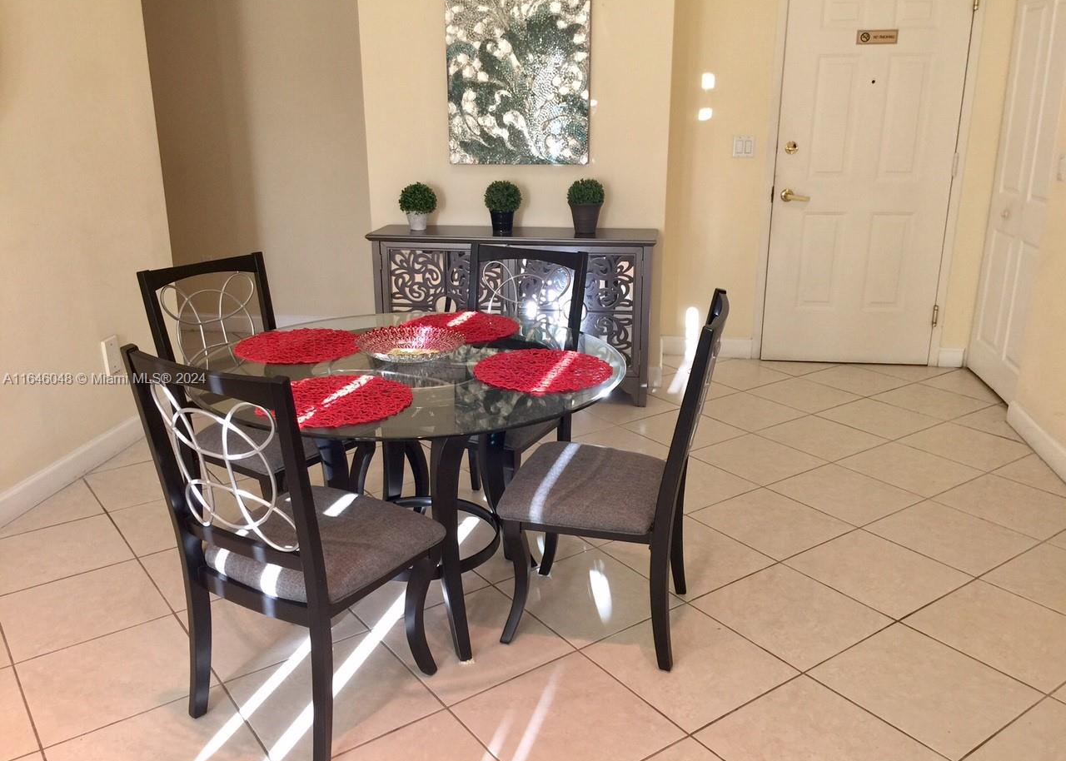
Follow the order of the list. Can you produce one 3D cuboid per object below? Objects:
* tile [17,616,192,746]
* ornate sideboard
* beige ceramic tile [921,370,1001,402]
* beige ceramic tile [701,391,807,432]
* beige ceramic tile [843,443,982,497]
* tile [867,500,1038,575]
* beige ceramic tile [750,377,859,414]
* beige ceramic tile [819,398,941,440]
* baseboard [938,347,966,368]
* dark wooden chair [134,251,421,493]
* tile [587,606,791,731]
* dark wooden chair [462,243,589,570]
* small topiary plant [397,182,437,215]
[{"bbox_3d":[-1.091,0.771,2.341,0.417,0.010,0.417,-12,21,-34],"label":"tile"},{"bbox_3d":[-0.093,-0.342,4.540,1.405,0.818,0.360,3,18,9],"label":"ornate sideboard"},{"bbox_3d":[2.316,0.029,4.663,0.417,0.010,0.417,-12,21,-34],"label":"beige ceramic tile"},{"bbox_3d":[1.028,0.152,4.290,0.417,0.010,0.417,-12,21,-34],"label":"beige ceramic tile"},{"bbox_3d":[1.509,0.352,3.589,0.411,0.010,0.411,-12,21,-34],"label":"beige ceramic tile"},{"bbox_3d":[1.457,0.544,3.120,0.420,0.010,0.420,-12,21,-34],"label":"tile"},{"bbox_3d":[1.361,0.080,4.463,0.411,0.010,0.411,-12,21,-34],"label":"beige ceramic tile"},{"bbox_3d":[1.603,0.180,4.142,0.411,0.010,0.411,-12,21,-34],"label":"beige ceramic tile"},{"bbox_3d":[2.377,-0.127,5.056,0.140,0.110,0.016,3,18,9],"label":"baseboard"},{"bbox_3d":[-0.824,0.103,2.818,0.530,0.925,0.480,10,20,28],"label":"dark wooden chair"},{"bbox_3d":[0.405,0.742,2.341,0.411,0.010,0.411,-12,21,-34],"label":"tile"},{"bbox_3d":[-0.126,0.048,3.086,0.460,0.950,0.530,9,19,25],"label":"dark wooden chair"},{"bbox_3d":[-0.580,-0.912,4.477,0.190,0.162,0.190,3,18,9],"label":"small topiary plant"}]

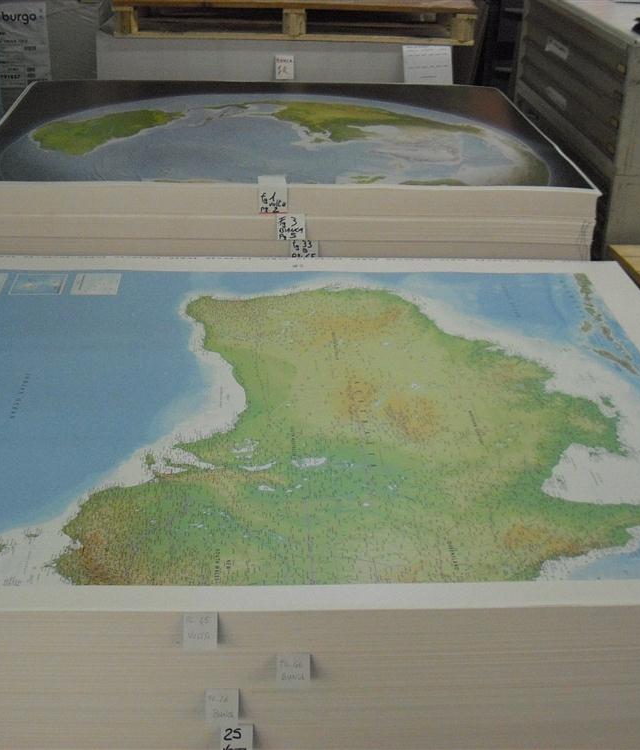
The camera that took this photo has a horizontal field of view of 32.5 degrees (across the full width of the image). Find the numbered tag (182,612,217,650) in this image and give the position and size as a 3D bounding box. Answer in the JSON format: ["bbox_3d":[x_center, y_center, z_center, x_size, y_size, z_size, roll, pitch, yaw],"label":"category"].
[{"bbox_3d":[-0.179,0.385,1.642,0.052,0.065,0.005,0,20,-4],"label":"numbered tag"}]

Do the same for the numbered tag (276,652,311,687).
[{"bbox_3d":[-0.040,0.456,1.690,0.052,0.060,0.005,0,20,-4],"label":"numbered tag"}]

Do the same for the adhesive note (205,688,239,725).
[{"bbox_3d":[-0.153,0.522,1.716,0.053,0.070,0.005,0,20,-4],"label":"adhesive note"}]

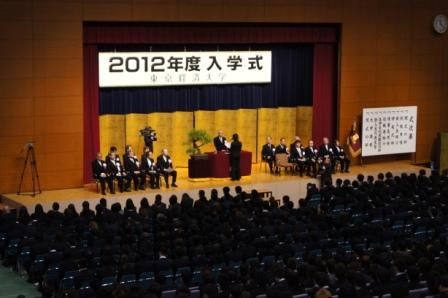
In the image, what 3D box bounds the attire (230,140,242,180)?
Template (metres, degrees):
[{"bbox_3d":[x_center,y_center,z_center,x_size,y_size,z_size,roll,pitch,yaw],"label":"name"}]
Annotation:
[{"bbox_3d":[0.410,0.370,35.876,0.450,1.440,0.350,-4,9,-31],"label":"attire"}]

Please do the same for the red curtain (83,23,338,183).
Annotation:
[{"bbox_3d":[-0.201,-1.793,36.717,10.600,5.500,0.400,-4,9,-31],"label":"red curtain"}]

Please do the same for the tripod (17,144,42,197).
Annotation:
[{"bbox_3d":[-6.111,0.643,32.526,0.730,1.620,0.650,-4,9,-31],"label":"tripod"}]

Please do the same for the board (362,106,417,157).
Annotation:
[{"bbox_3d":[6.505,-0.717,39.868,2.720,1.830,0.080,-4,9,-31],"label":"board"}]

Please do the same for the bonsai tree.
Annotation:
[{"bbox_3d":[-0.910,-0.232,36.400,0.900,0.950,0.750,-4,9,-31],"label":"bonsai tree"}]

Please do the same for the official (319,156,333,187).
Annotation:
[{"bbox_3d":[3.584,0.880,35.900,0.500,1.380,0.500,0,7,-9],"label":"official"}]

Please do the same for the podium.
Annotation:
[{"bbox_3d":[-0.175,0.549,36.699,2.250,0.860,0.750,-4,9,-31],"label":"podium"}]

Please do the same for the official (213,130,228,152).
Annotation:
[{"bbox_3d":[-0.076,0.116,37.171,0.550,1.620,0.420,-4,9,-31],"label":"official"}]

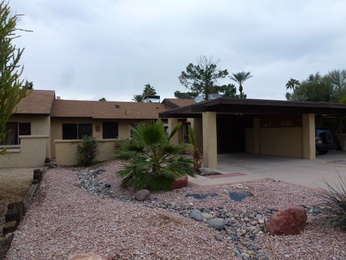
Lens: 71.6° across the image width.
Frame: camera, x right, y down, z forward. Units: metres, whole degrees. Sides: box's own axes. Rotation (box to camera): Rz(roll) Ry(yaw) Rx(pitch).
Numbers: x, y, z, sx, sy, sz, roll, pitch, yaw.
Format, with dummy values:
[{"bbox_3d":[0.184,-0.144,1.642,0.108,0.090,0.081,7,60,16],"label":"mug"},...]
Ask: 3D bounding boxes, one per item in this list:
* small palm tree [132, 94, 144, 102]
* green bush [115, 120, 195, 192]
[{"bbox_3d":[-4.200,-1.500,30.000,2.400,5.800,2.400,0,0,0],"label":"small palm tree"},{"bbox_3d":[-0.470,0.670,6.500,2.050,1.850,2.000,0,0,0],"label":"green bush"}]

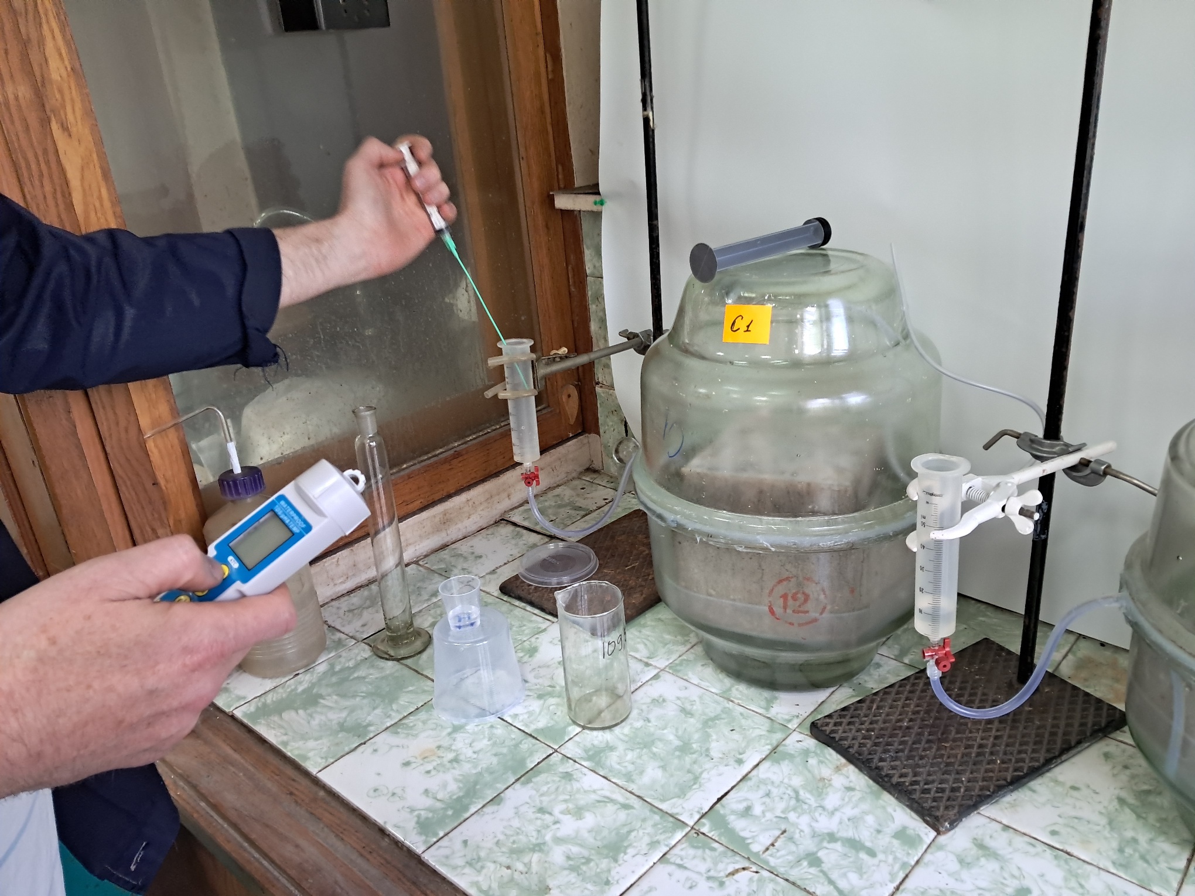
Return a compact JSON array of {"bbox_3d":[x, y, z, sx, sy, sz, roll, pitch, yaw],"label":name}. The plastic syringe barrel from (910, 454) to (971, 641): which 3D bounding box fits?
[{"bbox_3d":[0.246,0.078,0.678,0.040,0.146,0.040,4,23,20],"label":"plastic syringe barrel"}]

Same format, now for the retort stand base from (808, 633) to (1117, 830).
[{"bbox_3d":[0.320,0.240,0.807,0.228,0.011,0.147,-15,24,-26],"label":"retort stand base"}]

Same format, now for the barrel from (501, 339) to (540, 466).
[{"bbox_3d":[-0.082,-0.046,1.012,0.040,0.140,0.040,-6,21,-4],"label":"barrel"}]

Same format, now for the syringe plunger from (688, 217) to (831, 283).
[{"bbox_3d":[0.146,-0.175,0.811,0.153,0.034,0.034,-21,27,-34],"label":"syringe plunger"}]

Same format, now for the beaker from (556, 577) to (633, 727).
[{"bbox_3d":[-0.003,0.189,0.857,0.065,0.118,0.060,-4,21,2],"label":"beaker"}]

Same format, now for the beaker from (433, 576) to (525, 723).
[{"bbox_3d":[-0.120,0.187,0.893,0.092,0.115,0.092,-8,21,-9],"label":"beaker"}]

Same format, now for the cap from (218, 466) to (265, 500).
[{"bbox_3d":[-0.358,0.036,0.939,0.042,0.021,0.042,-13,23,-21],"label":"cap"}]

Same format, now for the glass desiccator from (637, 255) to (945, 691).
[{"bbox_3d":[0.180,0.019,0.887,0.297,0.386,0.297,0,22,11],"label":"glass desiccator"}]

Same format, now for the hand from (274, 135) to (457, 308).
[{"bbox_3d":[-0.204,-0.205,0.814,0.095,0.128,0.180,13,27,38],"label":"hand"}]

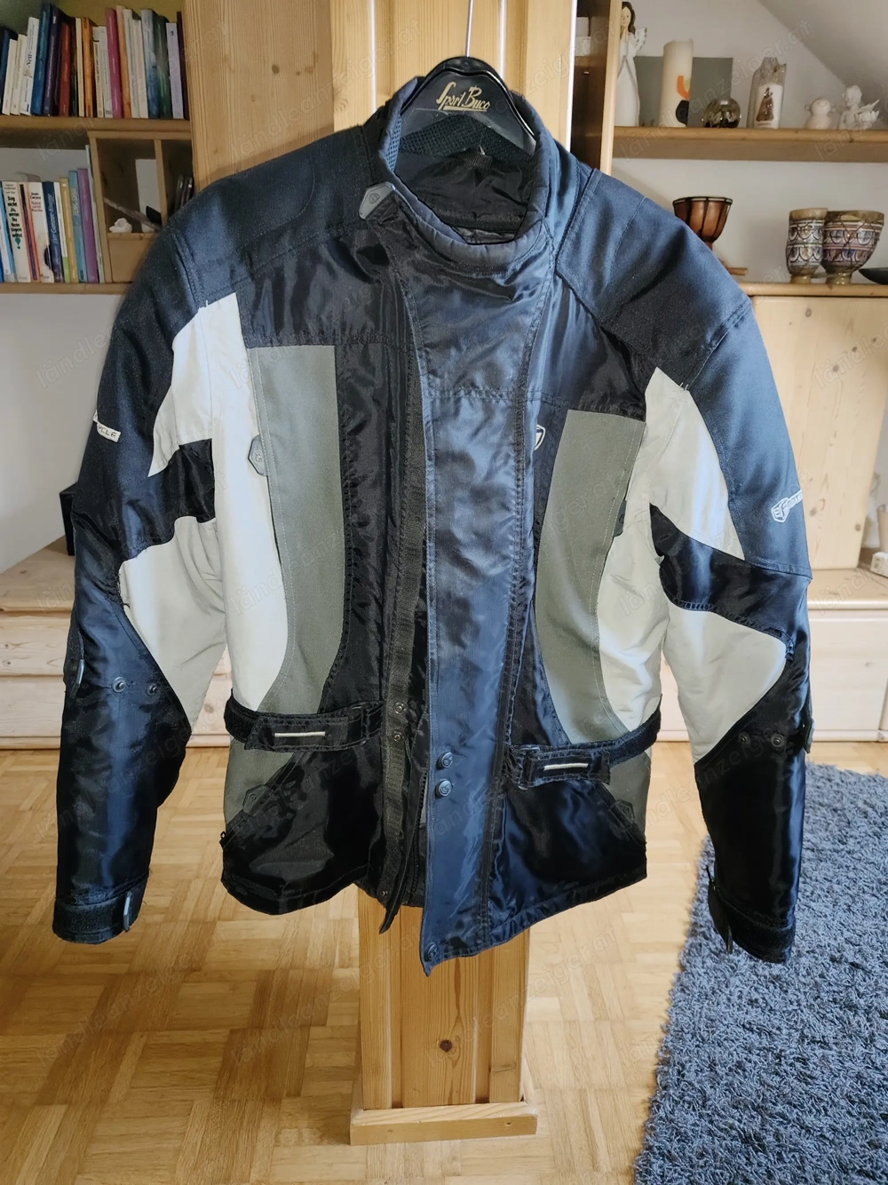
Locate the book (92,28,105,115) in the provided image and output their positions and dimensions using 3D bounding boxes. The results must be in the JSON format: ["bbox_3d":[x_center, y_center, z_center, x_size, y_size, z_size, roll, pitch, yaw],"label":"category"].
[{"bbox_3d":[-0.787,-1.197,1.919,0.013,0.179,0.115,3,19,-3],"label":"book"}]

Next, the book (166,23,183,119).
[{"bbox_3d":[-0.614,-1.204,1.927,0.024,0.190,0.122,1,19,-2],"label":"book"}]

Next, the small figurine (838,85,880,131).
[{"bbox_3d":[1.034,-1.190,2.041,0.075,0.120,0.060,17,25,40],"label":"small figurine"}]

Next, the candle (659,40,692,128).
[{"bbox_3d":[0.568,-1.226,2.013,0.069,0.198,0.069,0,19,-2],"label":"candle"}]

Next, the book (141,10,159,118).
[{"bbox_3d":[-0.675,-1.232,1.953,0.024,0.216,0.140,1,18,-2],"label":"book"}]

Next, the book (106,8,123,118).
[{"bbox_3d":[-0.757,-1.232,1.951,0.025,0.217,0.140,2,18,-2],"label":"book"}]

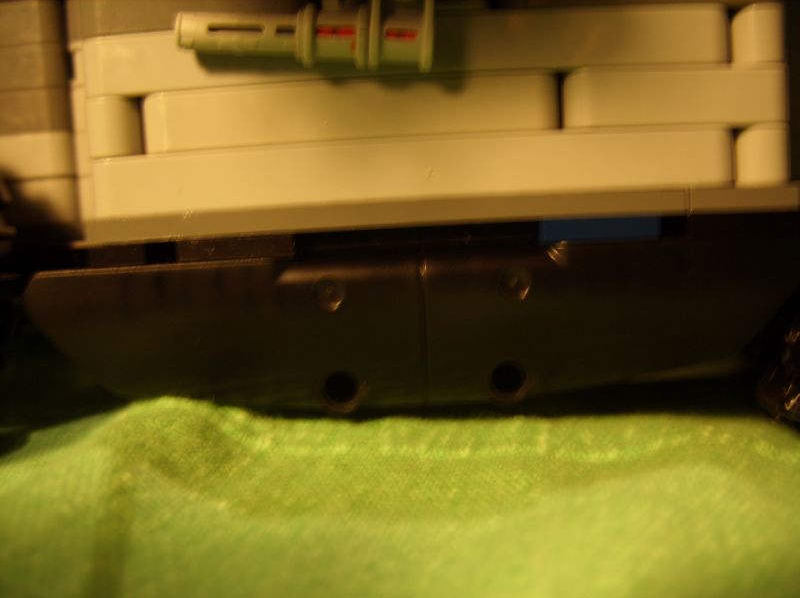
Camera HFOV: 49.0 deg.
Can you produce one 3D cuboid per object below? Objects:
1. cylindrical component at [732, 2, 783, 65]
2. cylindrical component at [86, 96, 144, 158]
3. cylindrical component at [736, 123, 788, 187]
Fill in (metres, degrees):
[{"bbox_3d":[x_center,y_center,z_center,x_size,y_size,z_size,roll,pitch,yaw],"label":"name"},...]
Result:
[{"bbox_3d":[0.050,-0.036,0.122,0.007,0.008,0.008,-3,3,-1],"label":"cylindrical component"},{"bbox_3d":[-0.039,-0.023,0.120,0.007,0.008,0.008,-3,3,-1],"label":"cylindrical component"},{"bbox_3d":[0.050,-0.020,0.122,0.007,0.008,0.008,-3,3,-1],"label":"cylindrical component"}]

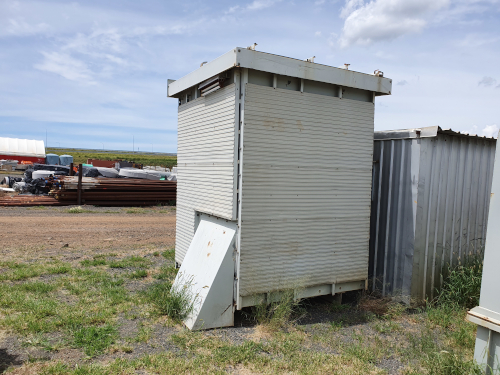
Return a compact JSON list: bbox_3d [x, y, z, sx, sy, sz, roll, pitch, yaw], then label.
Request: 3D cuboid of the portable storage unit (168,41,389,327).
[{"bbox_3d":[0.151,-0.033,5.103,2.530,2.880,2.065,0,4,-30],"label":"portable storage unit"}]

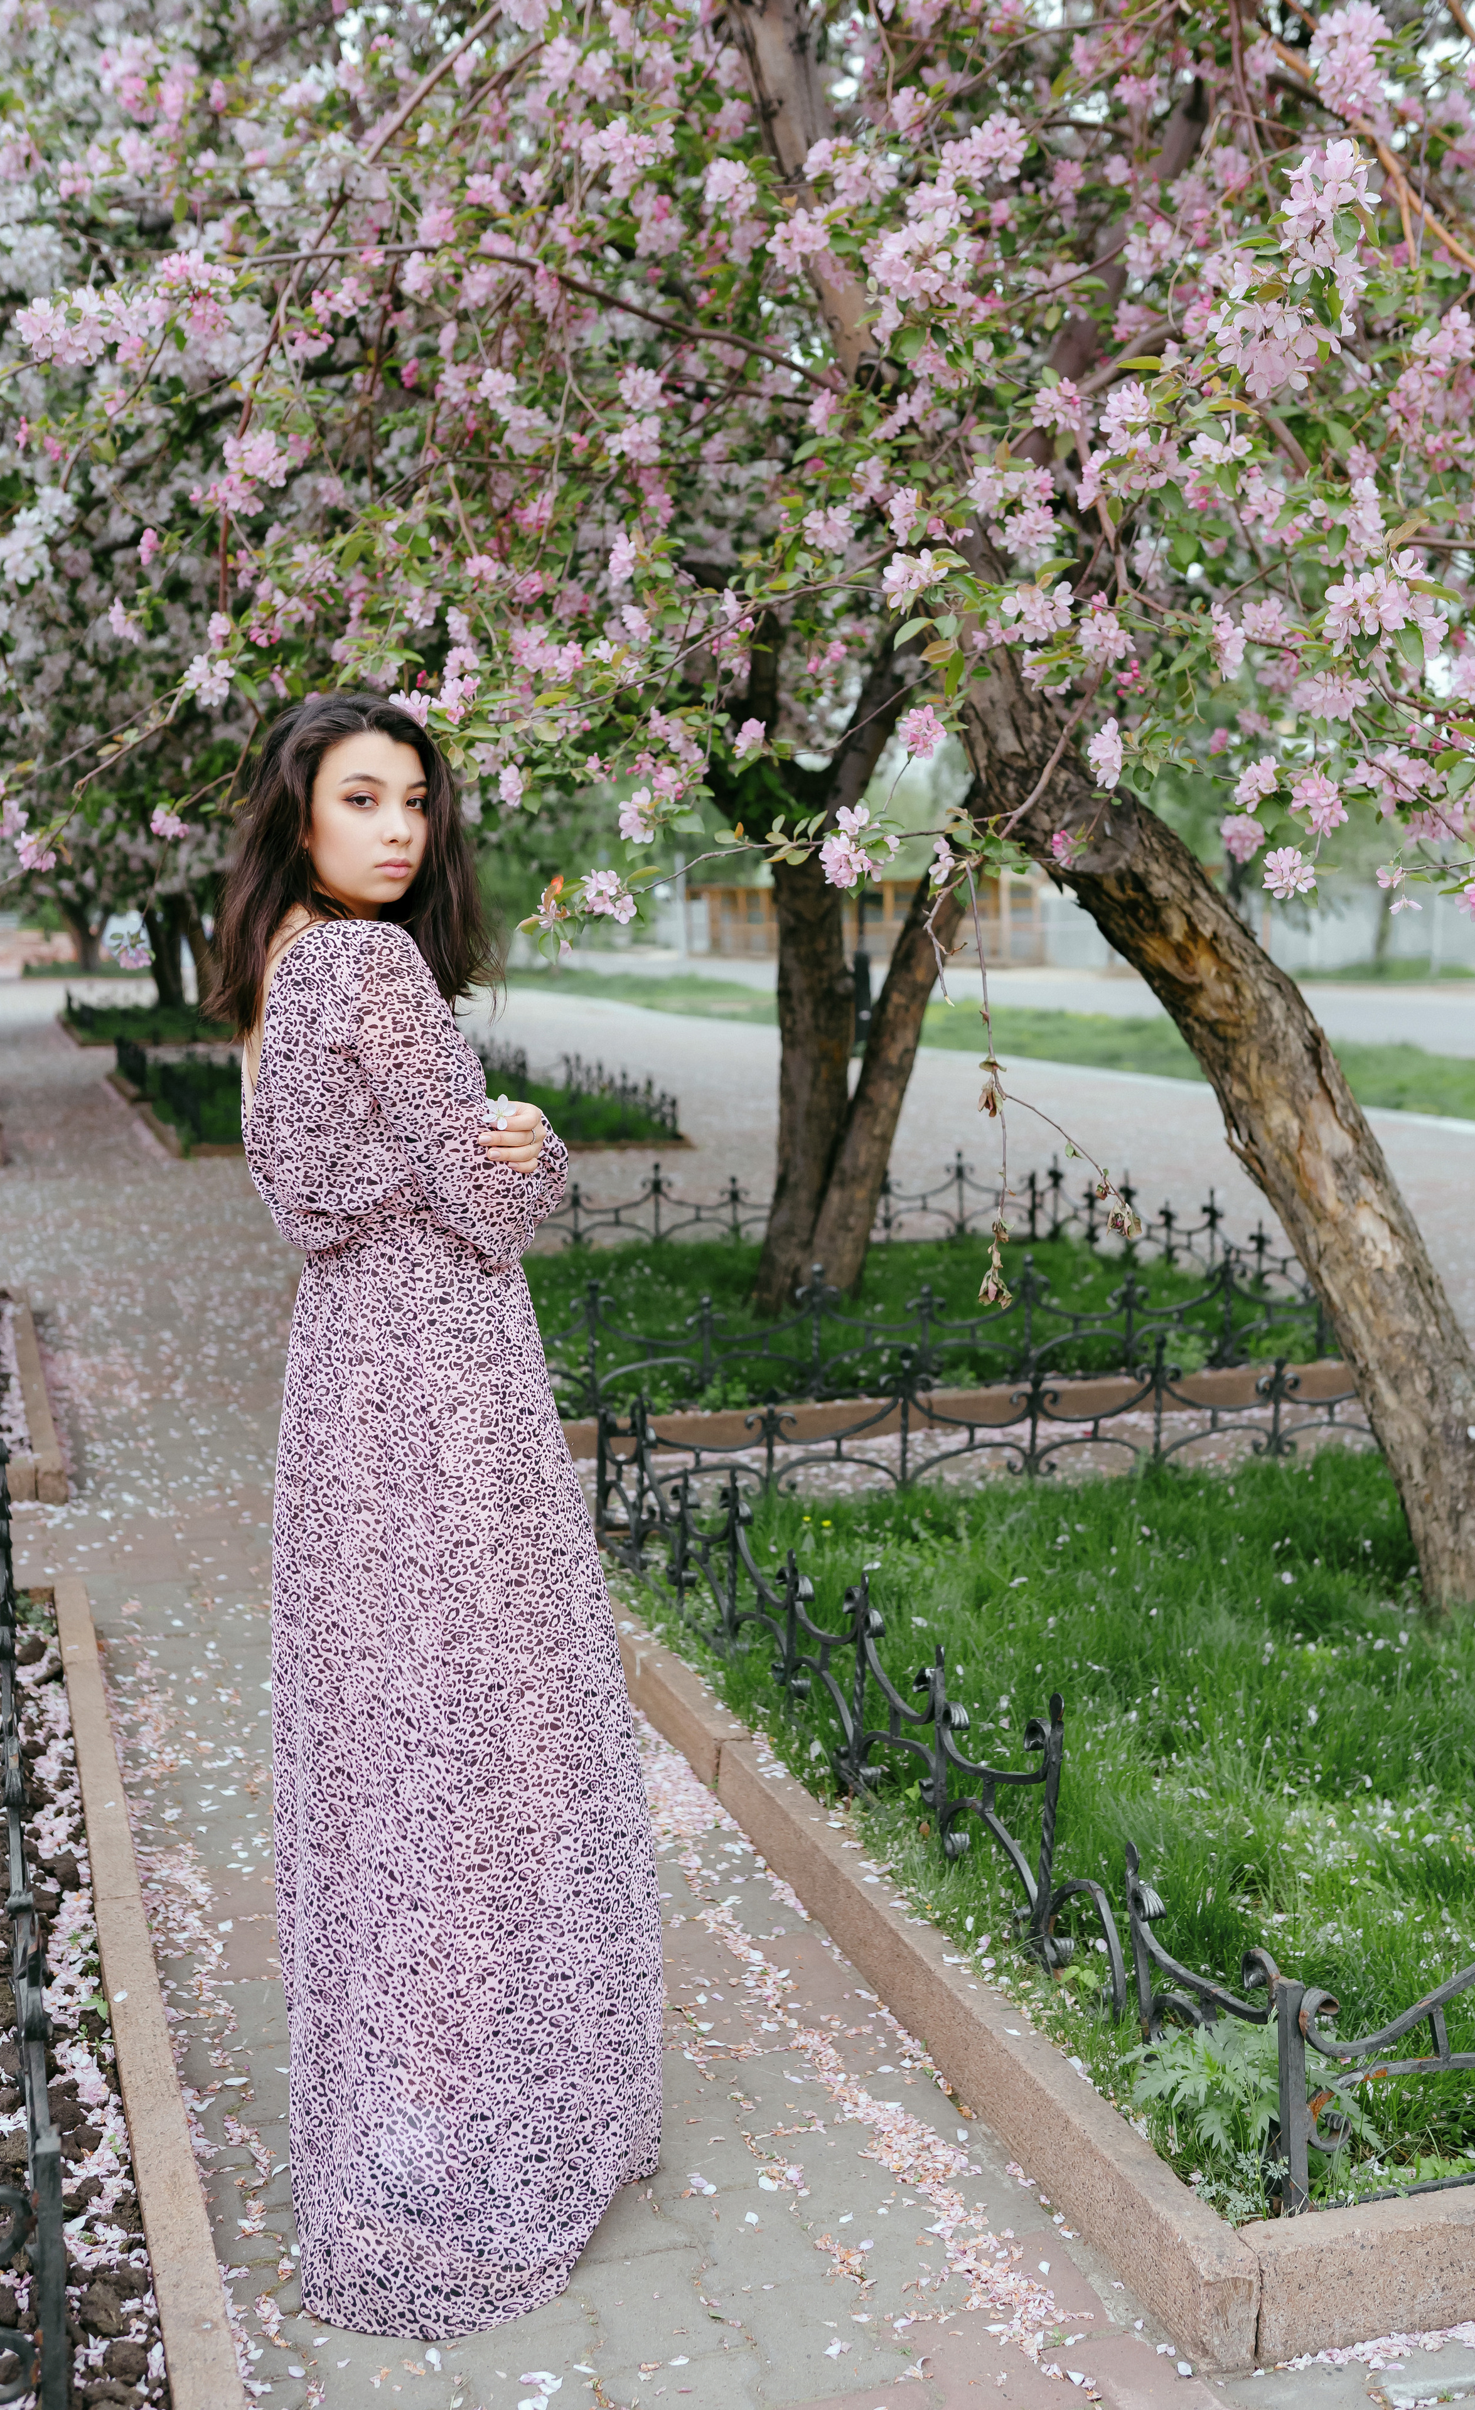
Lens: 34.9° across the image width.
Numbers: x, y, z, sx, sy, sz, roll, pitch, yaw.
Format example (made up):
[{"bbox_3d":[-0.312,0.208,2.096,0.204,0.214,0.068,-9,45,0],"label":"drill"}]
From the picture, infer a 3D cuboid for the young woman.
[{"bbox_3d":[-0.314,0.301,2.499,0.420,1.657,0.430,-3,8,-25],"label":"young woman"}]

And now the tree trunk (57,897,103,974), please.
[{"bbox_3d":[-10.101,-4.137,36.000,0.695,1.186,0.500,0,8,0],"label":"tree trunk"}]

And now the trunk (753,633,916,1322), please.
[{"bbox_3d":[0.307,-0.753,7.650,0.529,2.226,0.420,0,8,0],"label":"trunk"}]

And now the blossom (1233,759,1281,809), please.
[{"bbox_3d":[0.699,-0.567,3.150,0.061,0.068,0.055,0,7,0],"label":"blossom"}]

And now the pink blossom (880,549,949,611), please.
[{"bbox_3d":[0.205,-0.722,2.700,0.076,0.069,0.062,1,8,4],"label":"pink blossom"}]

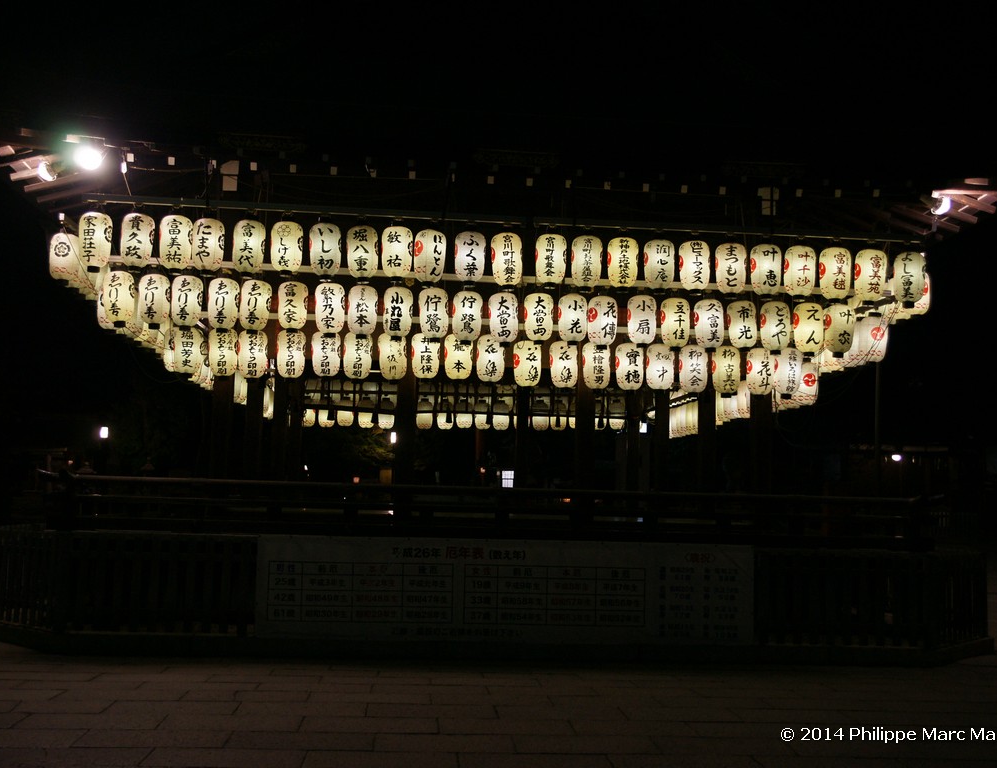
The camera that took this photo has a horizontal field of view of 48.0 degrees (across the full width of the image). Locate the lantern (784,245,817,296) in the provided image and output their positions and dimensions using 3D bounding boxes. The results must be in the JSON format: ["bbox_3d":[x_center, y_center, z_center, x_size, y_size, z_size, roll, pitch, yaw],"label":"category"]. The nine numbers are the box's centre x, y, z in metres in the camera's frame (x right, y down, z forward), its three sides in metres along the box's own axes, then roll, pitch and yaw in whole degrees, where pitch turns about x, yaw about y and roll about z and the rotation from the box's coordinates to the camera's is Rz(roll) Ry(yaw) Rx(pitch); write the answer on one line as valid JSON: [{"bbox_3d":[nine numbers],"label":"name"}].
[{"bbox_3d":[3.170,-1.191,11.749,0.335,0.585,0.335,2,-5,-4],"label":"lantern"}]

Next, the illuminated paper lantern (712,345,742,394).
[{"bbox_3d":[2.826,-0.174,13.904,0.350,0.620,0.350,2,-6,-5],"label":"illuminated paper lantern"}]

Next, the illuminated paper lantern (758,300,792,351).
[{"bbox_3d":[3.096,-0.643,12.509,0.310,0.540,0.310,2,-6,-4],"label":"illuminated paper lantern"}]

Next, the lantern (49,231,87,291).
[{"bbox_3d":[-5.129,-1.504,13.303,0.350,0.620,0.350,2,-6,-5],"label":"lantern"}]

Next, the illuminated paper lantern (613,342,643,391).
[{"bbox_3d":[1.610,-0.210,13.804,0.350,0.620,0.350,2,-6,-5],"label":"illuminated paper lantern"}]

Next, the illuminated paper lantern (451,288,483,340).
[{"bbox_3d":[-0.332,-0.745,12.084,0.330,0.560,0.330,2,-6,-4],"label":"illuminated paper lantern"}]

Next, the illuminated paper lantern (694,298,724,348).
[{"bbox_3d":[2.354,-0.676,12.498,0.335,0.570,0.335,3,-6,-9],"label":"illuminated paper lantern"}]

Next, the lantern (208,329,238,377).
[{"bbox_3d":[-2.994,-0.342,12.142,0.335,0.585,0.335,2,-5,-4],"label":"lantern"}]

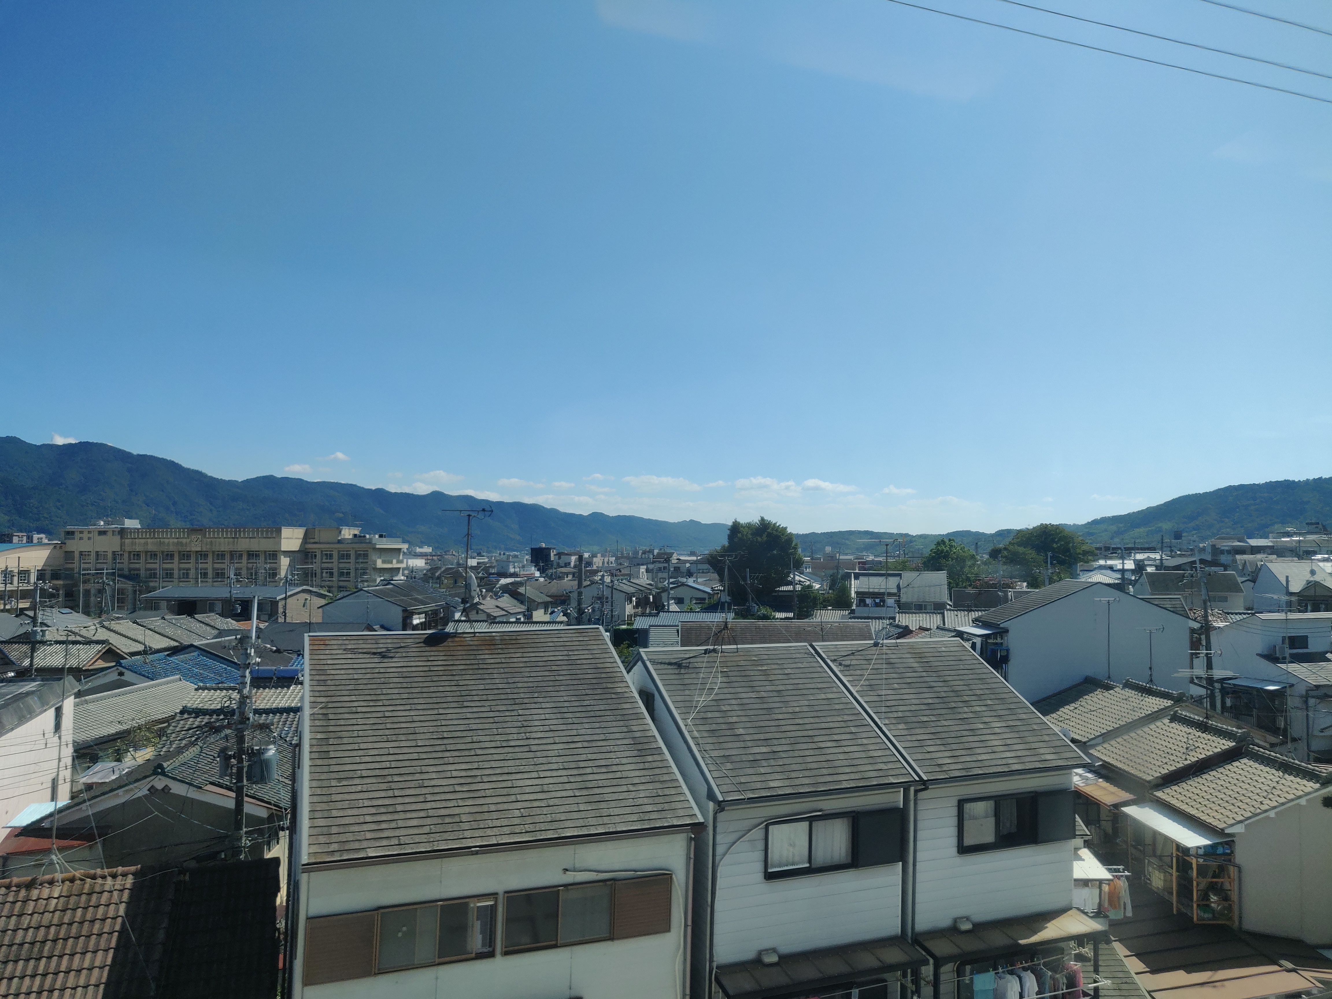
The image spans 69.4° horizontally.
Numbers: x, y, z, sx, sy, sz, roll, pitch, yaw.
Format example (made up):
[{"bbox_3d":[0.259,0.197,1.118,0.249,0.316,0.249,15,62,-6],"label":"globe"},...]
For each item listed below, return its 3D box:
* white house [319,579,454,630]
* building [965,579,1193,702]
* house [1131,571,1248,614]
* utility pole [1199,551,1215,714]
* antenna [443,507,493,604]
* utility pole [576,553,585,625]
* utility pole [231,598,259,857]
[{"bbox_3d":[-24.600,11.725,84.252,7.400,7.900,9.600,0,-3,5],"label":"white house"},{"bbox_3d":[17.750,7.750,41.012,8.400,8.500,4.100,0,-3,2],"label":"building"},{"bbox_3d":[40.810,9.795,74.550,6.700,8.400,7.000,-1,-4,17],"label":"house"},{"bbox_3d":[23.106,7.305,40.800,0.380,9.800,0.380,-3,-3,0],"label":"utility pole"},{"bbox_3d":[-3.998,1.210,19.450,0.990,2.150,0.600,0,-3,0],"label":"antenna"},{"bbox_3d":[-4.095,7.778,44.800,0.350,10.300,0.350,0,-3,0],"label":"utility pole"},{"bbox_3d":[-12.506,7.883,28.300,0.400,10.000,0.400,0,-3,0],"label":"utility pole"}]

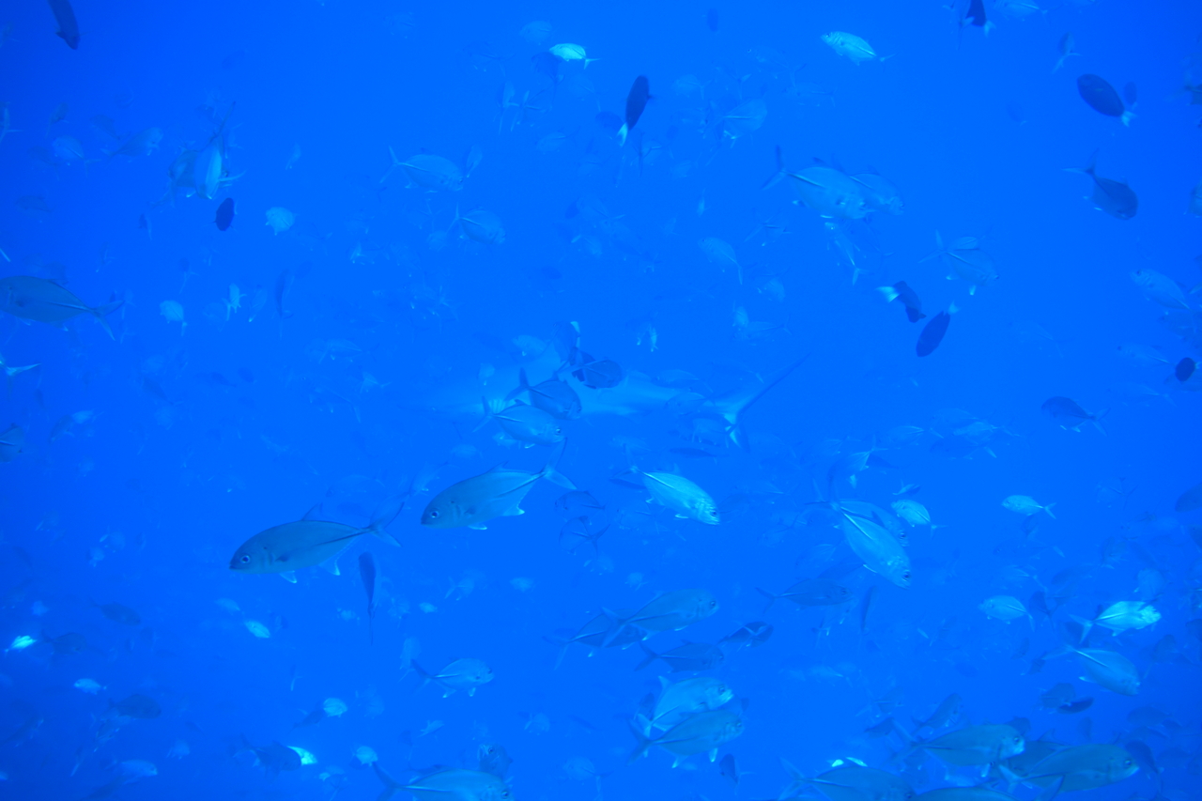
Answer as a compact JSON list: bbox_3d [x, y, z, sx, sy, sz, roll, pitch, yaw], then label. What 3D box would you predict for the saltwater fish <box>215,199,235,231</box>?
[{"bbox_3d":[-1.731,-0.856,10.600,0.080,0.160,0.280,11,15,9],"label":"saltwater fish"}]

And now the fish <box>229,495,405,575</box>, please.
[{"bbox_3d":[-0.817,0.414,6.600,0.520,0.190,0.080,-14,4,-16],"label":"fish"}]

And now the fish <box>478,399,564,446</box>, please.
[{"bbox_3d":[-0.342,0.092,9.800,0.450,0.170,0.075,16,1,-28],"label":"fish"}]

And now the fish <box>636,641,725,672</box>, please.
[{"bbox_3d":[0.358,1.157,10.400,0.480,0.170,0.080,9,-5,-32],"label":"fish"}]

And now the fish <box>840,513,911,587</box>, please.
[{"bbox_3d":[0.971,0.514,8.400,0.520,0.185,0.080,47,-18,-18],"label":"fish"}]

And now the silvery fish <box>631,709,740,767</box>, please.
[{"bbox_3d":[0.328,1.303,8.900,0.470,0.175,0.075,-9,13,-23],"label":"silvery fish"}]

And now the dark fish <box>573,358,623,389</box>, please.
[{"bbox_3d":[-0.012,-0.135,11.400,0.080,0.170,0.480,0,-8,37],"label":"dark fish"}]

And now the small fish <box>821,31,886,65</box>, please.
[{"bbox_3d":[1.389,-1.901,12.500,0.500,0.180,0.080,13,-5,-24],"label":"small fish"}]

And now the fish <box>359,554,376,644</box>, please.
[{"bbox_3d":[-0.912,0.770,9.000,0.070,0.440,0.160,-1,-41,-4],"label":"fish"}]

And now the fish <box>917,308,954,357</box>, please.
[{"bbox_3d":[1.163,-0.235,8.000,0.050,0.250,0.110,11,-29,49],"label":"fish"}]

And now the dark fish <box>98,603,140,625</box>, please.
[{"bbox_3d":[-2.931,1.301,14.000,0.310,0.110,0.055,19,8,-6],"label":"dark fish"}]

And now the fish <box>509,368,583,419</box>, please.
[{"bbox_3d":[-0.252,-0.030,10.400,0.080,0.170,0.480,0,-13,41],"label":"fish"}]

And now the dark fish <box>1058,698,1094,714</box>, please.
[{"bbox_3d":[2.777,1.789,13.500,0.280,0.130,0.070,-8,4,-25],"label":"dark fish"}]

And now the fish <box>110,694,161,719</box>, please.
[{"bbox_3d":[-2.874,1.887,14.200,0.080,0.170,0.480,0,-14,41],"label":"fish"}]

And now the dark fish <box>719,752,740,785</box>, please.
[{"bbox_3d":[0.663,1.923,12.000,0.065,0.140,0.330,-3,31,-19],"label":"dark fish"}]

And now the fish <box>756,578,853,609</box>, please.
[{"bbox_3d":[0.918,0.874,10.400,0.450,0.160,0.070,2,10,7],"label":"fish"}]

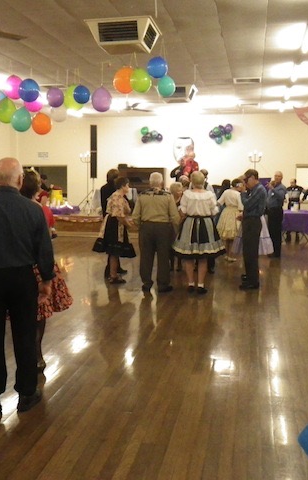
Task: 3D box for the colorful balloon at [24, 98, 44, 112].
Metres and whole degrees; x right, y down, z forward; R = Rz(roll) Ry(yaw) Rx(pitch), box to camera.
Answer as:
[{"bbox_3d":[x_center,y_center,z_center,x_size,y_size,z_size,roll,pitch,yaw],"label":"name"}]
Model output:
[{"bbox_3d":[-1.874,-2.159,8.100,0.300,0.350,0.300,-1,7,-13],"label":"colorful balloon"}]

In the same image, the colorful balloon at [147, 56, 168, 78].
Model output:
[{"bbox_3d":[0.052,-2.432,7.300,0.285,0.310,0.285,1,7,0],"label":"colorful balloon"}]

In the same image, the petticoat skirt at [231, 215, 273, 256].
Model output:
[{"bbox_3d":[2.063,-0.105,10.900,0.860,0.860,0.820,3,7,18],"label":"petticoat skirt"}]

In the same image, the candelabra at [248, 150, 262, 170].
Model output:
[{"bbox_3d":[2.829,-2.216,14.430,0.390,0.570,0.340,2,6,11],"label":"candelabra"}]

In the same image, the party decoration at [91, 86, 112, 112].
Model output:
[{"bbox_3d":[-0.827,-2.233,8.200,0.320,0.405,0.320,1,6,0],"label":"party decoration"}]

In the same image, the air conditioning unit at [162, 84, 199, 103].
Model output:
[{"bbox_3d":[0.498,-3.261,11.696,0.860,0.310,0.850,2,7,11],"label":"air conditioning unit"}]

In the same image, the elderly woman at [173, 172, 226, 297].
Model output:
[{"bbox_3d":[0.644,-0.112,7.474,0.730,1.720,0.630,1,6,2],"label":"elderly woman"}]

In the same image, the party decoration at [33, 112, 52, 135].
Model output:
[{"bbox_3d":[-1.655,-1.733,7.700,0.300,0.330,0.300,-1,7,-12],"label":"party decoration"}]

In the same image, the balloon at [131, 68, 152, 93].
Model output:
[{"bbox_3d":[-0.174,-2.214,7.200,0.292,0.348,0.292,0,7,0],"label":"balloon"}]

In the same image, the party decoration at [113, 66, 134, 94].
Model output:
[{"bbox_3d":[-0.401,-2.188,7.100,0.315,0.384,0.315,0,7,0],"label":"party decoration"}]

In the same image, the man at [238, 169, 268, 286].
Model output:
[{"bbox_3d":[1.458,-0.177,7.663,0.420,1.720,0.470,0,7,0],"label":"man"}]

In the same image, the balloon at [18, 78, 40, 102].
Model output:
[{"bbox_3d":[-1.757,-2.102,7.300,0.307,0.338,0.307,2,7,11],"label":"balloon"}]

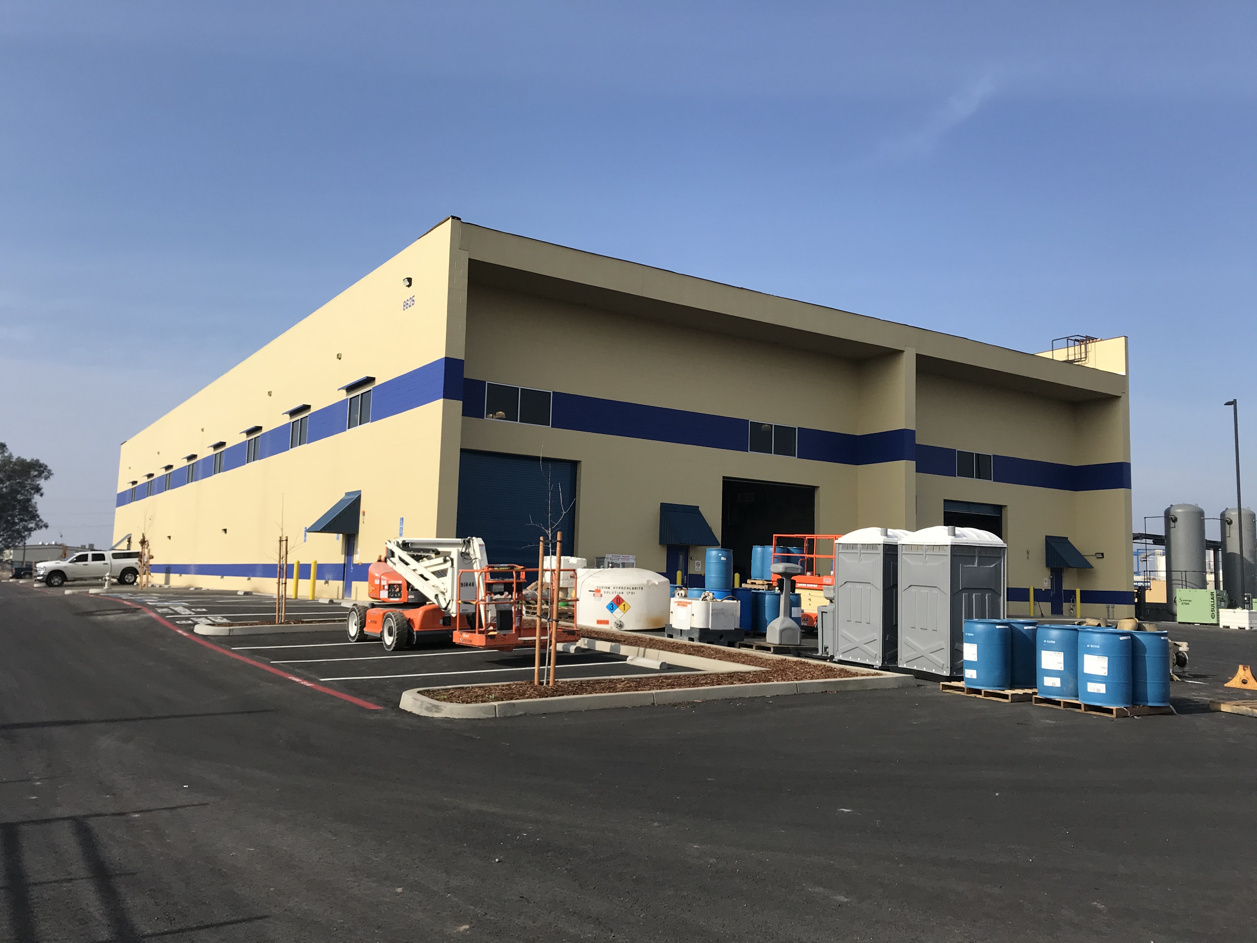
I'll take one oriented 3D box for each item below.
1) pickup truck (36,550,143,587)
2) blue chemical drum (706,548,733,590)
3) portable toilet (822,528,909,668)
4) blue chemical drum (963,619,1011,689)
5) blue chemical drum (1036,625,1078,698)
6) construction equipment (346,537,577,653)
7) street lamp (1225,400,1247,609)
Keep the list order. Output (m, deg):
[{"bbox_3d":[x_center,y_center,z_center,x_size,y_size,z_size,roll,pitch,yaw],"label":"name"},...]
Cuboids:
[{"bbox_3d":[-31.800,5.753,60.500,6.000,1.980,2.000,3,-6,-34],"label":"pickup truck"},{"bbox_3d":[1.948,2.100,21.800,0.590,0.880,0.590,1,-6,0],"label":"blue chemical drum"},{"bbox_3d":[4.189,2.080,16.560,1.180,2.300,1.110,5,-7,-29],"label":"portable toilet"},{"bbox_3d":[4.784,2.427,13.540,0.590,0.885,0.590,-2,-7,30],"label":"blue chemical drum"},{"bbox_3d":[5.515,2.405,12.861,0.590,0.885,0.590,-2,-7,30],"label":"blue chemical drum"},{"bbox_3d":[-3.026,2.141,17.630,1.800,2.000,6.400,6,-7,-33],"label":"construction equipment"},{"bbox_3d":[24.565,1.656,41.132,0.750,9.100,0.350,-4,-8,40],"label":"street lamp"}]

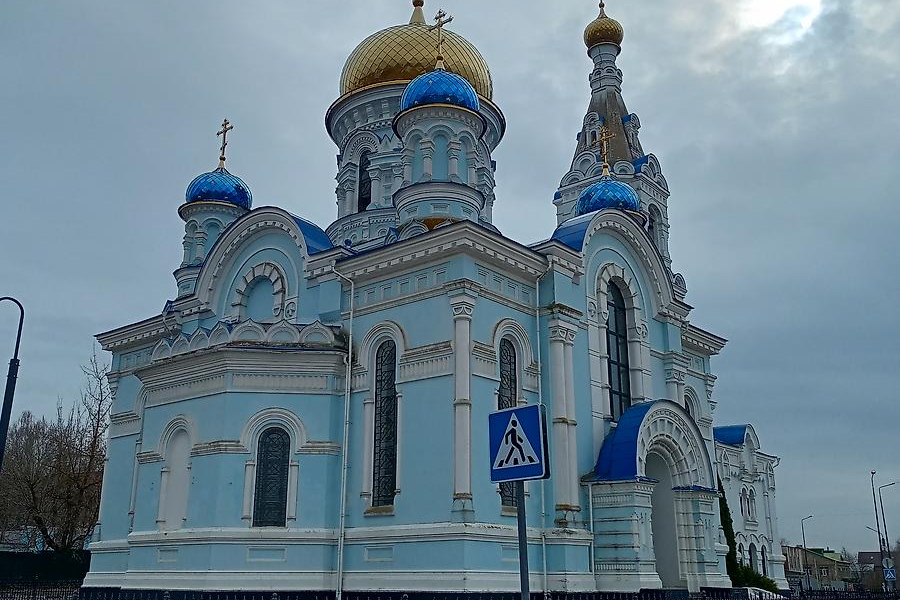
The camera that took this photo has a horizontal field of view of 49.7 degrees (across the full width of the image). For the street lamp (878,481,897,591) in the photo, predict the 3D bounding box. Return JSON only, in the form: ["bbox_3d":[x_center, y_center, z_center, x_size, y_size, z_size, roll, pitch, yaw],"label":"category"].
[{"bbox_3d":[29.357,16.346,63.887,1.250,8.460,0.250,-4,-17,13],"label":"street lamp"}]

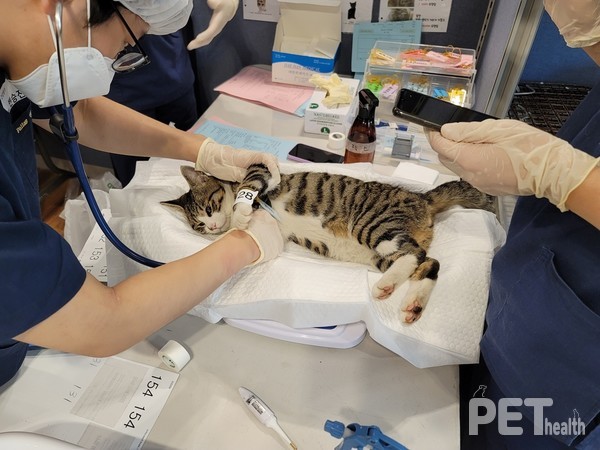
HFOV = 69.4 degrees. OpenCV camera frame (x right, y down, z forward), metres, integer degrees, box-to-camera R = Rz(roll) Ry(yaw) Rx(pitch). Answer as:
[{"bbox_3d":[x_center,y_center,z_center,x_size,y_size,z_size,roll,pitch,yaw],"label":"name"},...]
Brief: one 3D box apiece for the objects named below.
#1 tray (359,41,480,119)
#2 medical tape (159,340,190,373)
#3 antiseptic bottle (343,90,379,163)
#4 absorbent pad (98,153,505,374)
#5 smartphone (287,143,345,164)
[{"bbox_3d":[0.387,-0.482,1.405,0.325,0.130,0.170,10,43,10],"label":"tray"},{"bbox_3d":[-0.200,0.210,0.690,0.044,0.044,0.025,21,46,22],"label":"medical tape"},{"bbox_3d":[0.152,-0.215,1.042,0.072,0.212,0.075,0,42,0],"label":"antiseptic bottle"},{"bbox_3d":[-0.022,0.022,0.871,0.750,0.085,0.450,6,42,6],"label":"absorbent pad"},{"bbox_3d":[0.045,-0.179,1.153,0.145,0.010,0.071,22,46,22],"label":"smartphone"}]

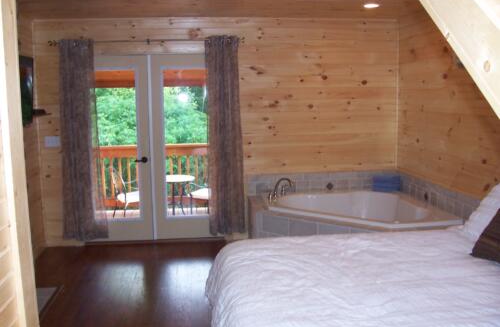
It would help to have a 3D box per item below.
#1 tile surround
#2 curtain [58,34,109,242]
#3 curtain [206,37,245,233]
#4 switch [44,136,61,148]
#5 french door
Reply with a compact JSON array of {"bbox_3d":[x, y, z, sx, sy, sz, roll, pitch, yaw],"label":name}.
[{"bbox_3d":[0.958,0.575,4.846,1.760,0.725,1.760,-2,8,-7],"label":"tile surround"},{"bbox_3d":[-1.796,-0.218,5.213,0.447,2.120,0.110,-2,8,-7],"label":"curtain"},{"bbox_3d":[-0.267,-0.279,5.399,0.409,2.168,0.110,-2,8,-7],"label":"curtain"},{"bbox_3d":[-2.097,-0.226,5.236,0.162,0.117,0.017,-2,8,-7],"label":"switch"},{"bbox_3d":[-1.065,-0.150,5.417,1.542,2.036,0.100,-2,8,-7],"label":"french door"}]

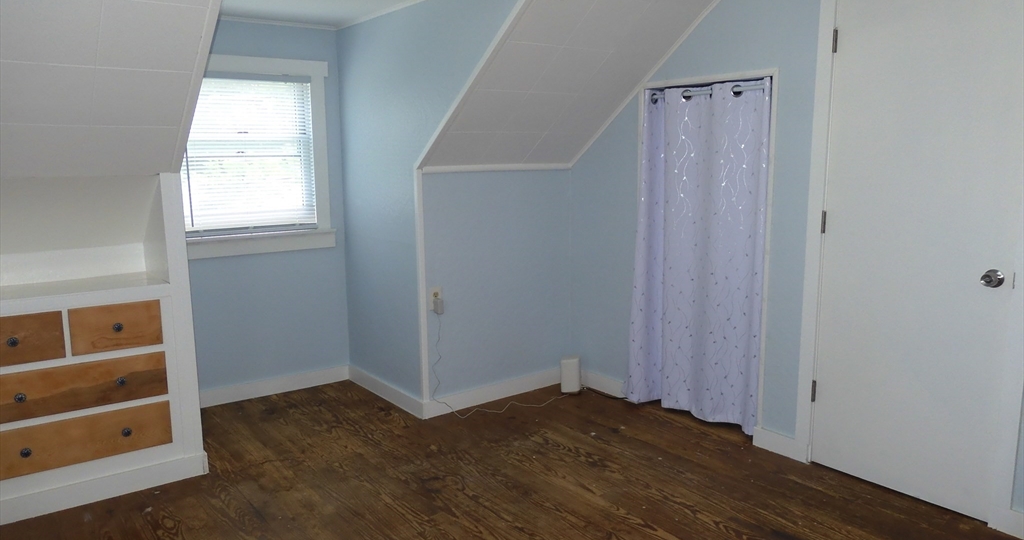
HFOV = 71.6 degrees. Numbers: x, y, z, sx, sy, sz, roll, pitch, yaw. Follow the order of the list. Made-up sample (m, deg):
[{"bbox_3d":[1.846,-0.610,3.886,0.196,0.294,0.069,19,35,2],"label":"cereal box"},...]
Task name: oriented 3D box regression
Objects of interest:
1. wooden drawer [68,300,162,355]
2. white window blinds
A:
[{"bbox_3d":[-1.680,0.210,2.973,0.326,0.187,0.350,-7,11,-37],"label":"wooden drawer"},{"bbox_3d":[-1.460,-0.639,3.936,0.745,0.880,0.047,-7,11,-37],"label":"white window blinds"}]

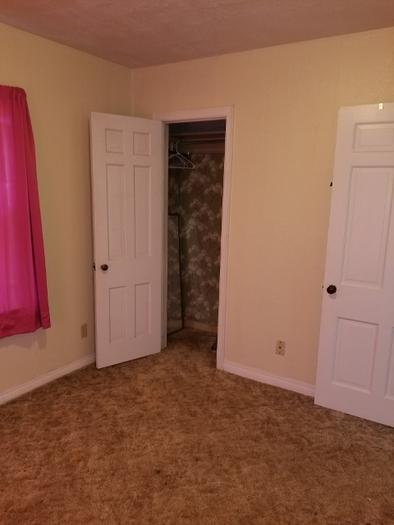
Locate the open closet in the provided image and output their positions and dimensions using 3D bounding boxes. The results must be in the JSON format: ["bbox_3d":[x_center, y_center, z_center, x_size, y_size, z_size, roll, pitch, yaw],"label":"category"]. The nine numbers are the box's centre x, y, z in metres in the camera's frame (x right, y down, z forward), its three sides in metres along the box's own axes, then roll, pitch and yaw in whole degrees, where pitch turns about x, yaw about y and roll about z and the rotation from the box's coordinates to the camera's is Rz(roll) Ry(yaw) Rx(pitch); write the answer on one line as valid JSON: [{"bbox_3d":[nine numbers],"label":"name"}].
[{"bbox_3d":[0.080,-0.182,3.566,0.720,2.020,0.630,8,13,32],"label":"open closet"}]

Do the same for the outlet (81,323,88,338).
[{"bbox_3d":[-0.927,0.573,3.271,0.015,0.116,0.072,8,13,32],"label":"outlet"}]

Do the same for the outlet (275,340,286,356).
[{"bbox_3d":[0.632,0.653,2.987,0.072,0.116,0.015,8,13,32],"label":"outlet"}]

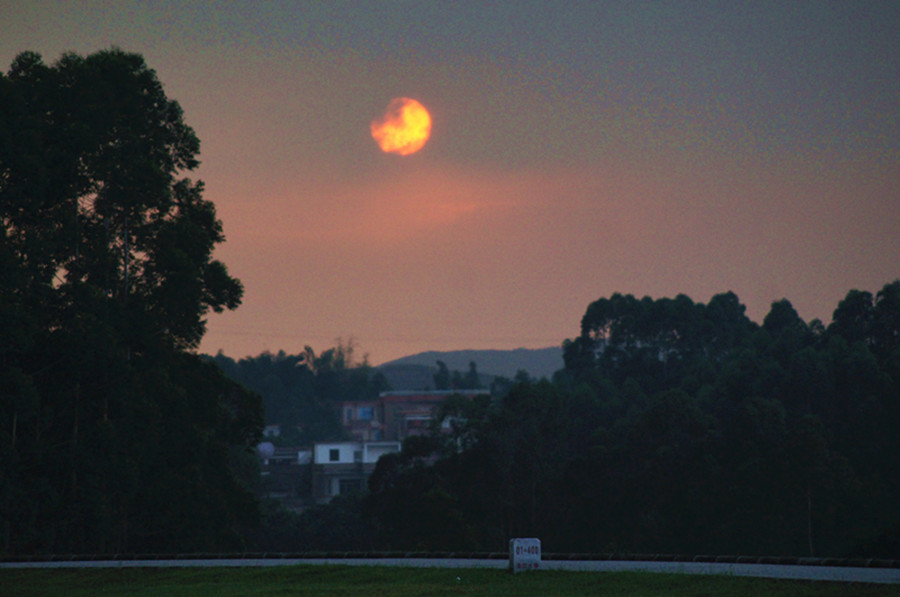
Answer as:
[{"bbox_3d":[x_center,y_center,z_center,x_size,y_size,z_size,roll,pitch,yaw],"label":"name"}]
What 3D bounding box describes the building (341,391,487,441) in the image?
[{"bbox_3d":[-3.774,13.783,670.498,16.540,6.660,11.000,0,-1,0],"label":"building"}]

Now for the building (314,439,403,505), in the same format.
[{"bbox_3d":[-9.419,17.875,614.499,8.960,6.420,9.000,0,-1,0],"label":"building"}]

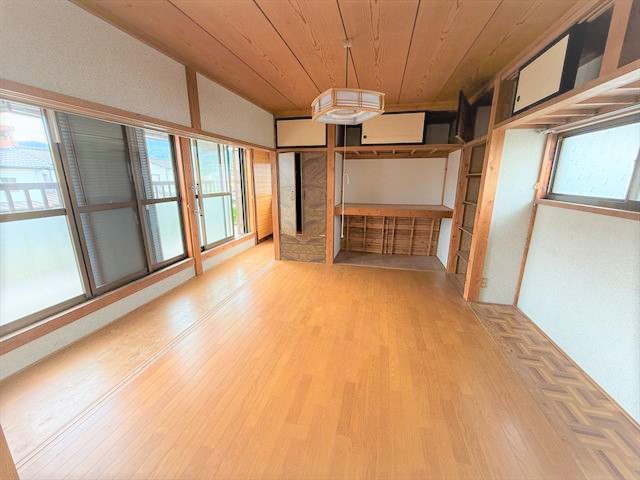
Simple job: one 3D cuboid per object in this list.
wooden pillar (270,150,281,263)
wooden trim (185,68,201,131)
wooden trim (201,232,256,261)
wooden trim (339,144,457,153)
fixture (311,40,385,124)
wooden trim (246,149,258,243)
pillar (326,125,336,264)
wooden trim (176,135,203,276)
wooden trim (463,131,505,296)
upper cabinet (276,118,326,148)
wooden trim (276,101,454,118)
[{"bbox_3d":[-0.718,-0.521,4.298,0.075,1.790,0.085,3,14,13],"label":"wooden pillar"},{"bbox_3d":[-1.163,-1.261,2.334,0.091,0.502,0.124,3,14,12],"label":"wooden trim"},{"bbox_3d":[-1.578,0.090,4.611,0.090,0.088,1.660,3,14,13],"label":"wooden trim"},{"bbox_3d":[1.064,-1.280,3.607,1.679,0.062,0.077,3,14,12],"label":"wooden trim"},{"bbox_3d":[0.203,-1.174,1.903,0.415,0.510,0.415,-5,15,-21],"label":"fixture"},{"bbox_3d":[-1.374,-0.832,5.290,0.100,1.920,0.105,3,14,13],"label":"wooden trim"},{"bbox_3d":[0.179,-0.729,4.040,0.112,2.310,0.110,3,14,13],"label":"pillar"},{"bbox_3d":[-1.789,-0.422,3.563,0.110,1.940,0.135,3,14,13],"label":"wooden trim"},{"bbox_3d":[1.758,-0.199,2.795,0.111,1.833,0.119,3,14,12],"label":"wooden trim"},{"bbox_3d":[-0.237,-1.626,4.019,0.783,0.433,0.443,3,14,12],"label":"upper cabinet"},{"bbox_3d":[0.598,-1.784,3.571,2.613,0.105,0.084,3,14,12],"label":"wooden trim"}]

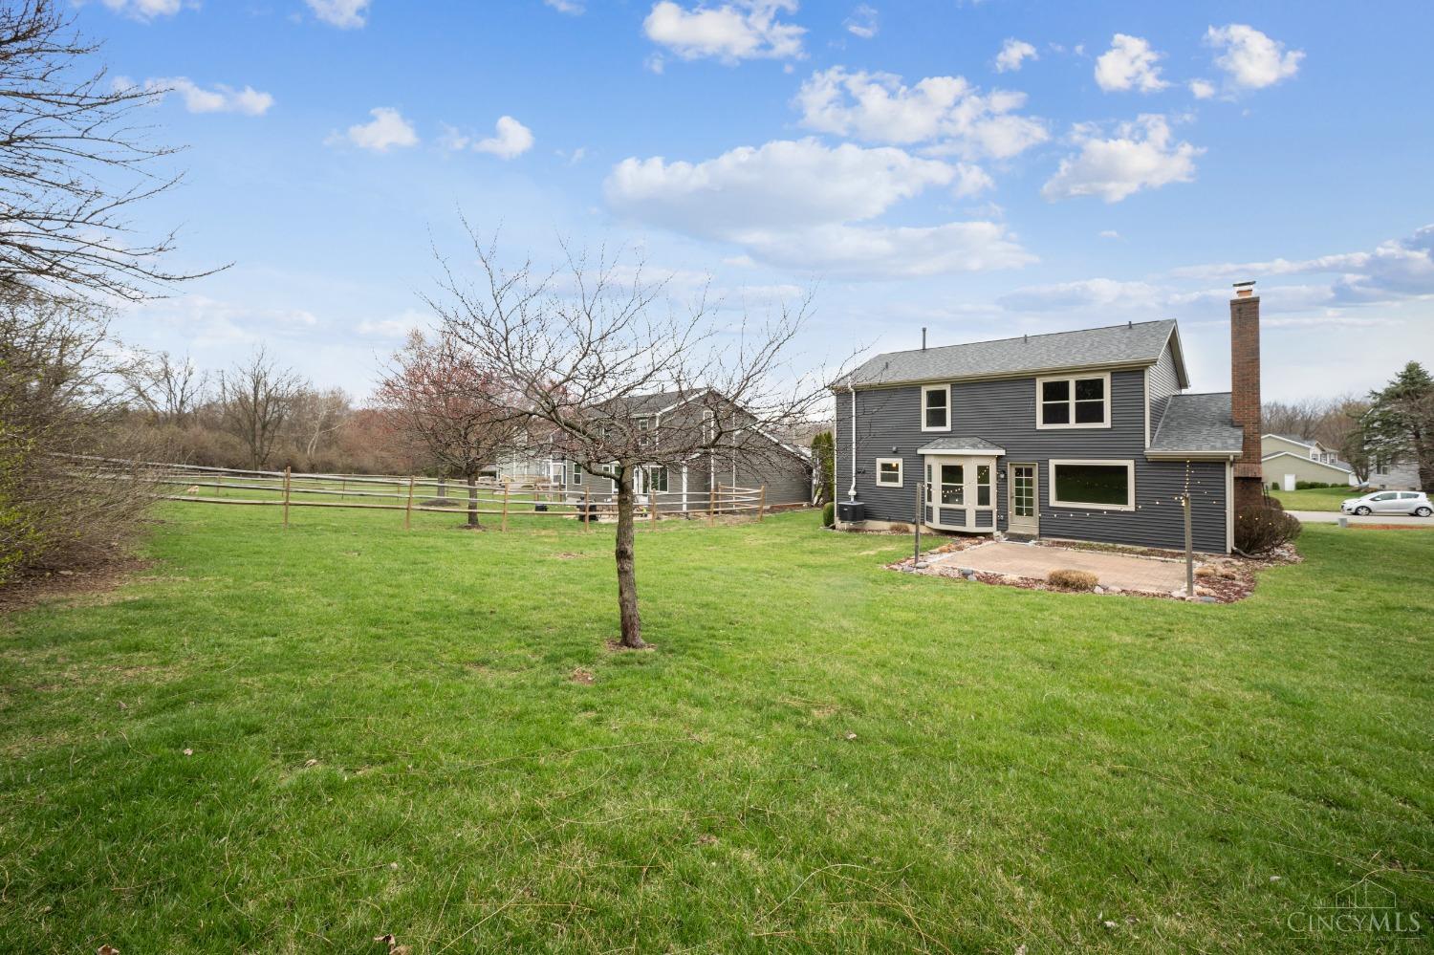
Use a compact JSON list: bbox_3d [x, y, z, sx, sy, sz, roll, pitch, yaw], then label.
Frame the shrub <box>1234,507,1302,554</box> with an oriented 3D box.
[{"bbox_3d":[15.050,1.440,15.280,1.400,1.290,1.550,3,4,44],"label":"shrub"}]

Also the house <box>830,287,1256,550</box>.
[{"bbox_3d":[12.406,-1.943,21.968,13.016,7.654,9.652,3,4,44],"label":"house"}]

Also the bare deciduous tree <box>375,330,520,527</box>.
[{"bbox_3d":[-8.755,-1.655,18.500,4.800,6.500,4.800,-2,3,-25],"label":"bare deciduous tree"}]

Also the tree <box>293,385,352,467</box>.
[{"bbox_3d":[-38.199,-5.049,54.000,5.000,8.000,5.000,-2,4,-35],"label":"tree"}]

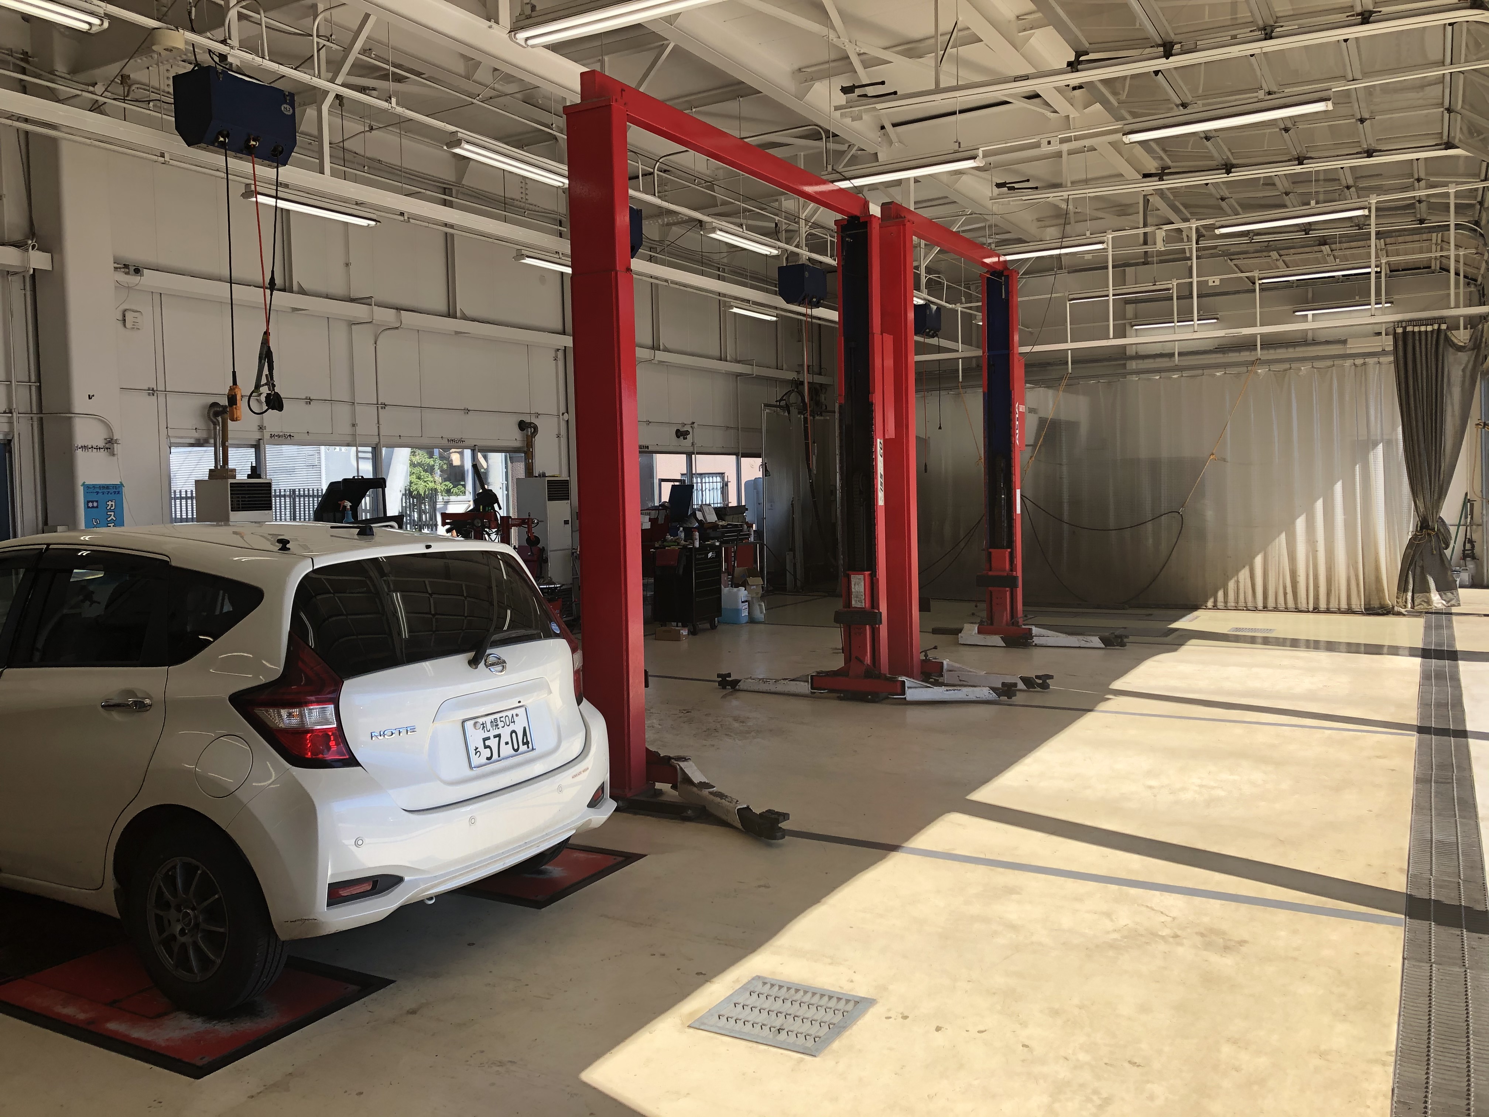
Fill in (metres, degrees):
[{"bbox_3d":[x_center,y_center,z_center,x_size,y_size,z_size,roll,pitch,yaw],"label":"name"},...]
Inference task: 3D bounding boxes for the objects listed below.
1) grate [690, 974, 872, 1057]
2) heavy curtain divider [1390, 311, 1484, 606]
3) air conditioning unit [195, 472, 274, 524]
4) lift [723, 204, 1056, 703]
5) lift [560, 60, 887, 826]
[{"bbox_3d":[0.126,1.438,3.788,0.442,0.022,0.430,1,4,30],"label":"grate"},{"bbox_3d":[7.972,-1.078,13.860,0.920,3.350,0.450,1,4,30],"label":"heavy curtain divider"},{"bbox_3d":[-4.773,0.173,11.361,0.480,1.830,0.480,1,4,30],"label":"air conditioning unit"},{"bbox_3d":[1.220,-0.880,9.577,2.170,3.880,1.600,1,4,30],"label":"lift"},{"bbox_3d":[0.170,-0.735,7.770,2.150,3.850,3.950,1,4,30],"label":"lift"}]

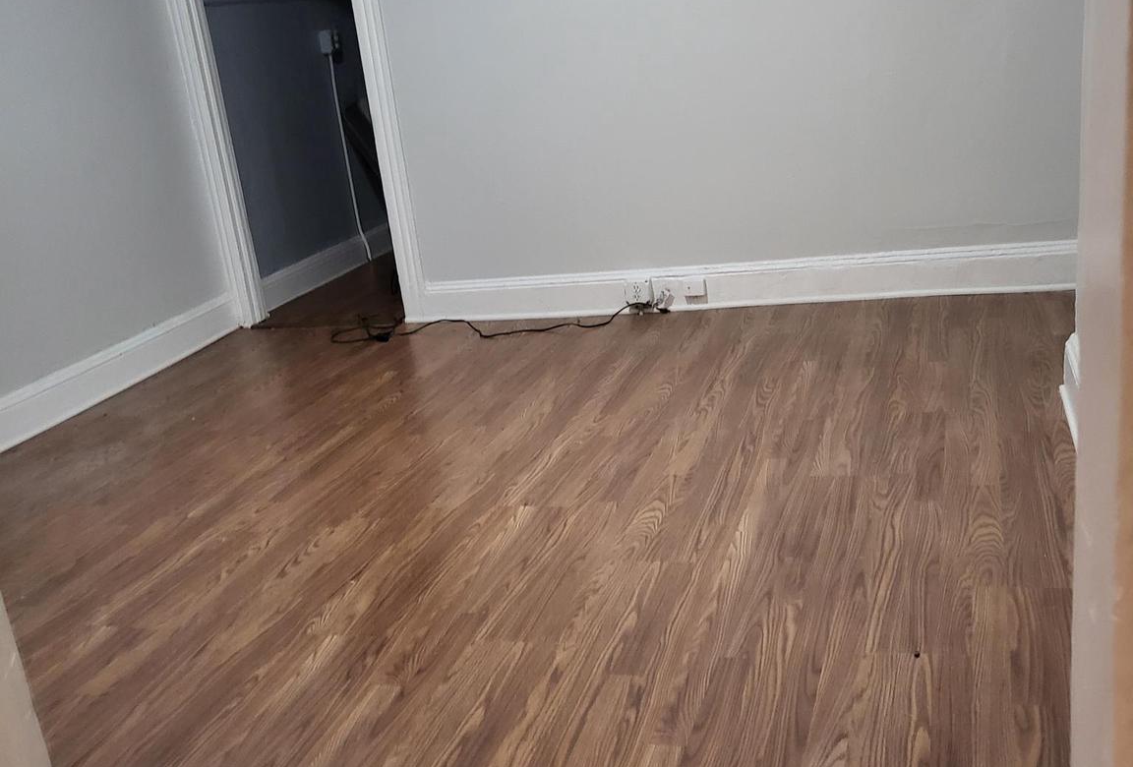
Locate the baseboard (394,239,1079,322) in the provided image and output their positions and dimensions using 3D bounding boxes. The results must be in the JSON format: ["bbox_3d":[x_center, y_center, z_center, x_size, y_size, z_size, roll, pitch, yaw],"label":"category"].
[{"bbox_3d":[0.668,-0.406,4.651,2.731,0.188,0.033,-2,18,18],"label":"baseboard"}]

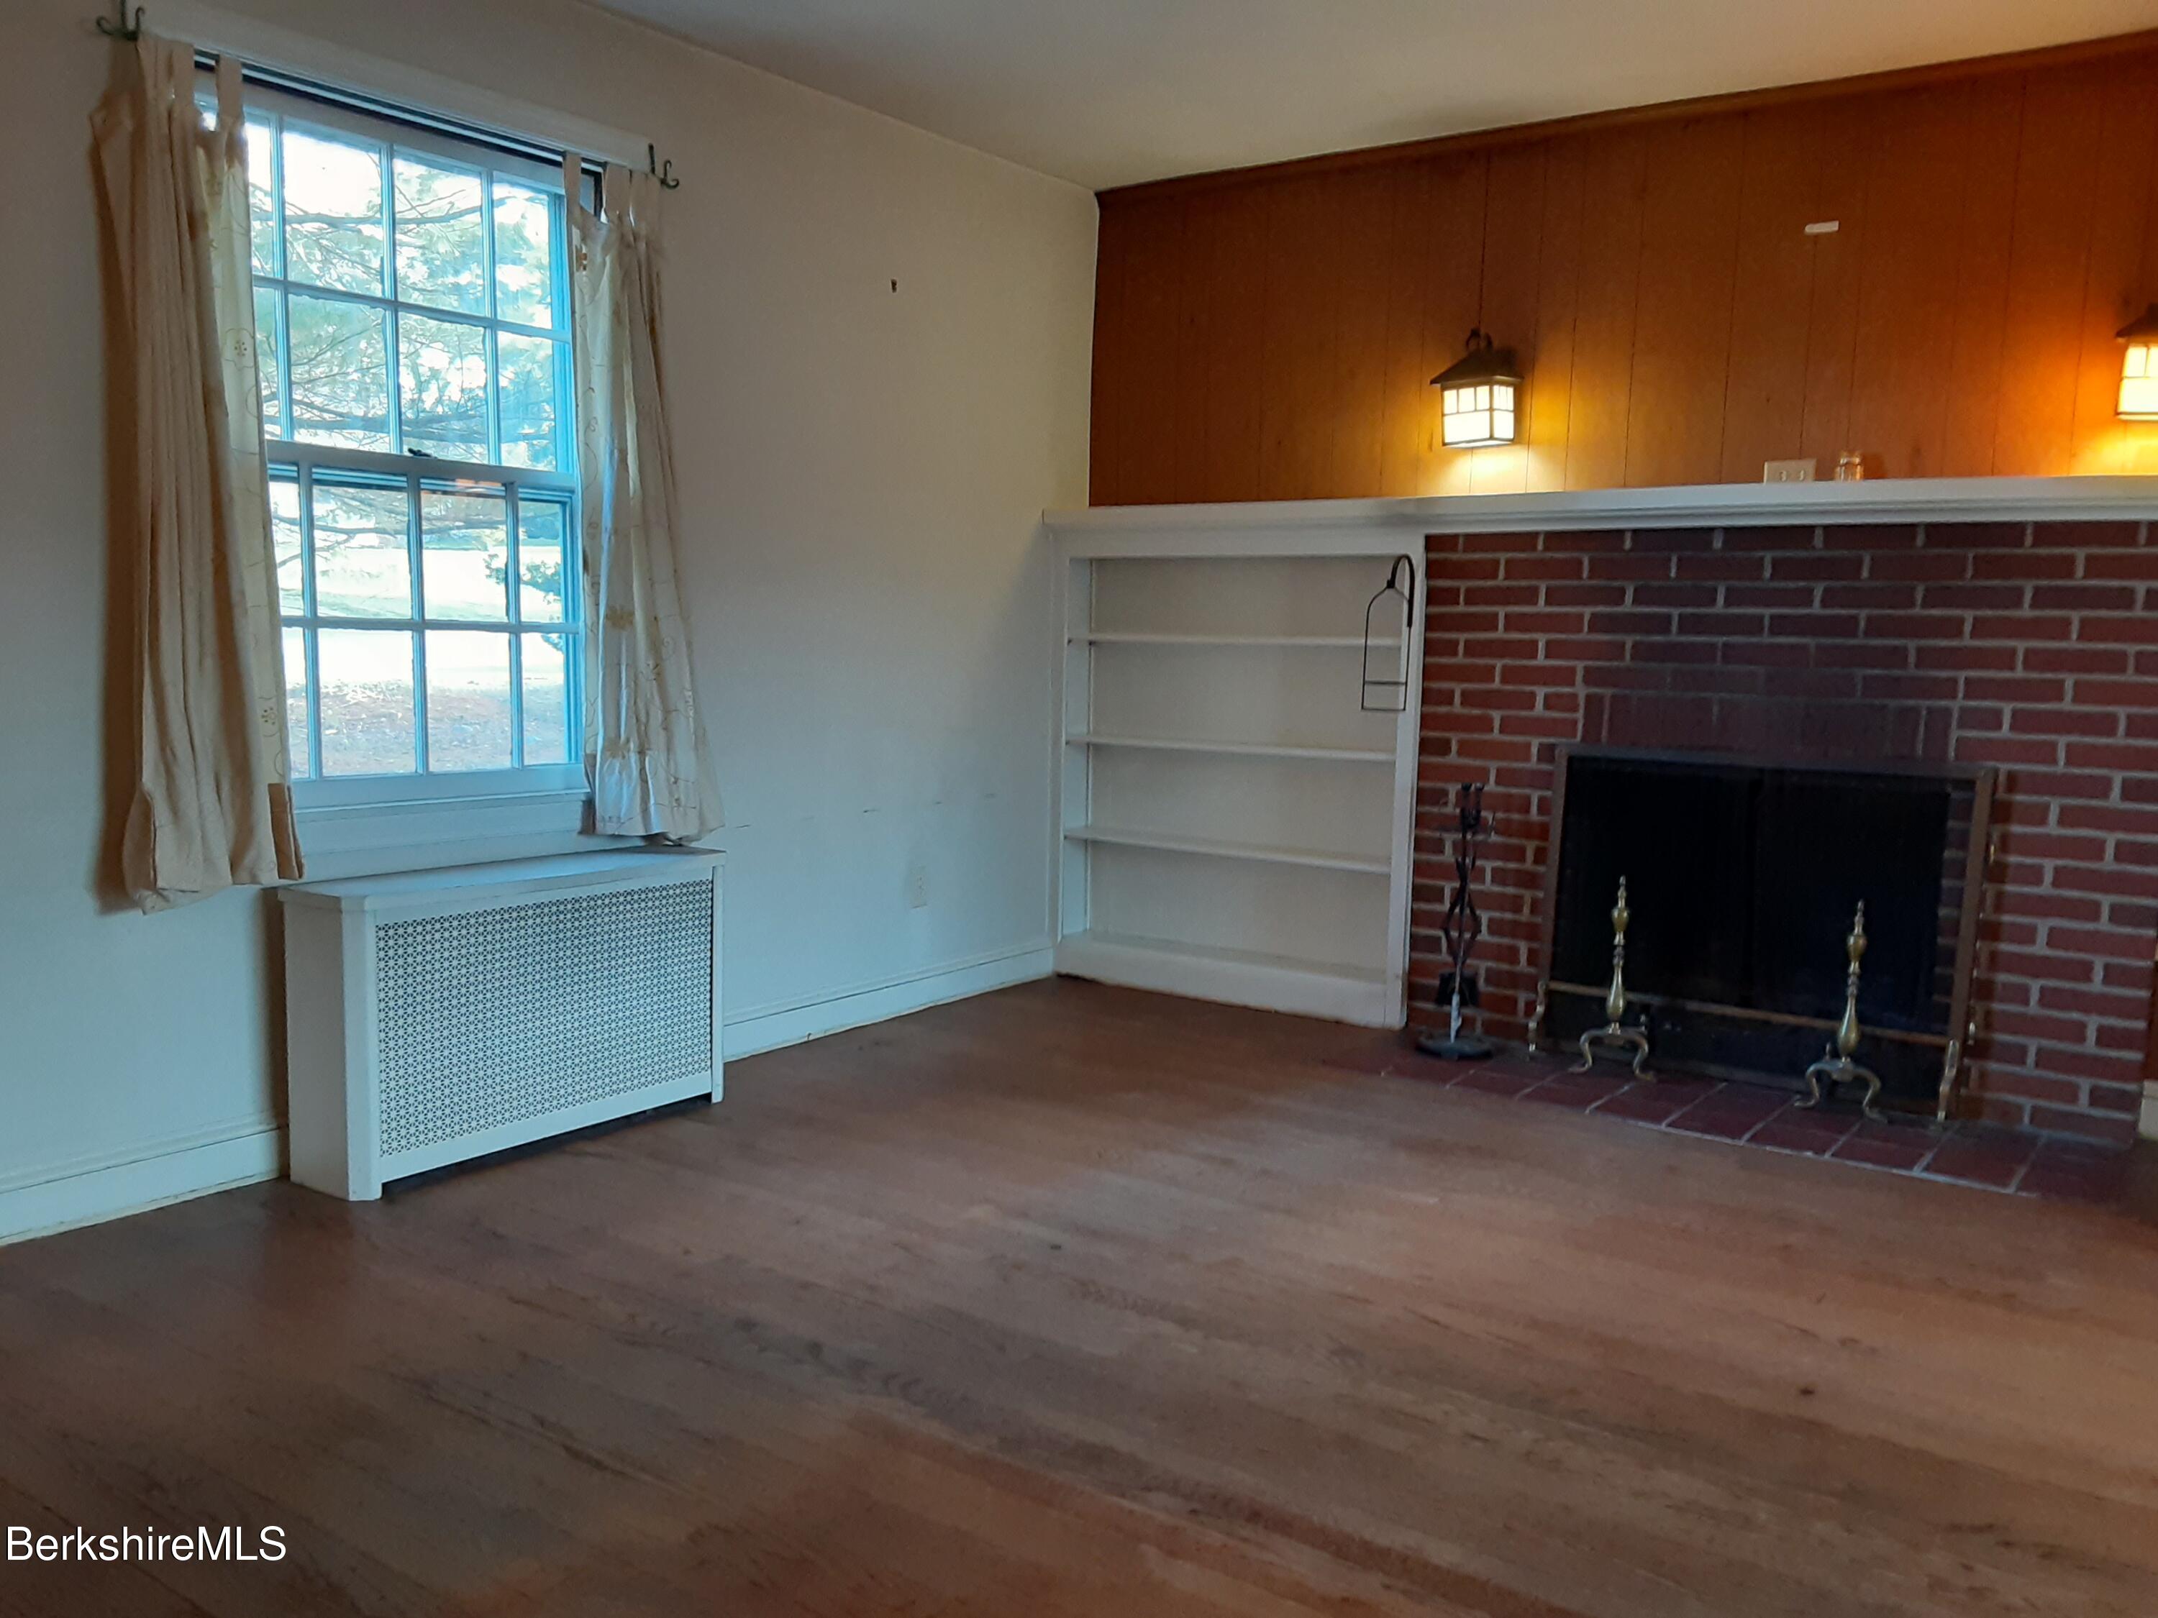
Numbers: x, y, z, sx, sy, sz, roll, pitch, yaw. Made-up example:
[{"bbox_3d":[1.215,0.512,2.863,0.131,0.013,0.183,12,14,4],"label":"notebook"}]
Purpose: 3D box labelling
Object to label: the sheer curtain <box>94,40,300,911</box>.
[{"bbox_3d":[-1.532,-0.564,2.967,0.100,1.470,0.310,6,7,35],"label":"sheer curtain"}]

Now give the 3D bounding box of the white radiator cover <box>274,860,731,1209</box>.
[{"bbox_3d":[-1.149,0.405,3.489,0.235,0.572,0.920,6,7,35],"label":"white radiator cover"}]

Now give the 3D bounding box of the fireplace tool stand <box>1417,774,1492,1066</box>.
[{"bbox_3d":[1.005,0.286,4.426,0.200,0.714,0.200,6,7,35],"label":"fireplace tool stand"}]

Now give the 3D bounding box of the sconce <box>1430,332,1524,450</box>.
[{"bbox_3d":[1.039,-1.094,4.377,0.170,0.304,0.205,6,7,35],"label":"sconce"}]

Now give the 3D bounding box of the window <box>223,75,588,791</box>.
[{"bbox_3d":[-1.339,-0.685,3.391,0.100,1.370,0.960,6,7,35],"label":"window"}]

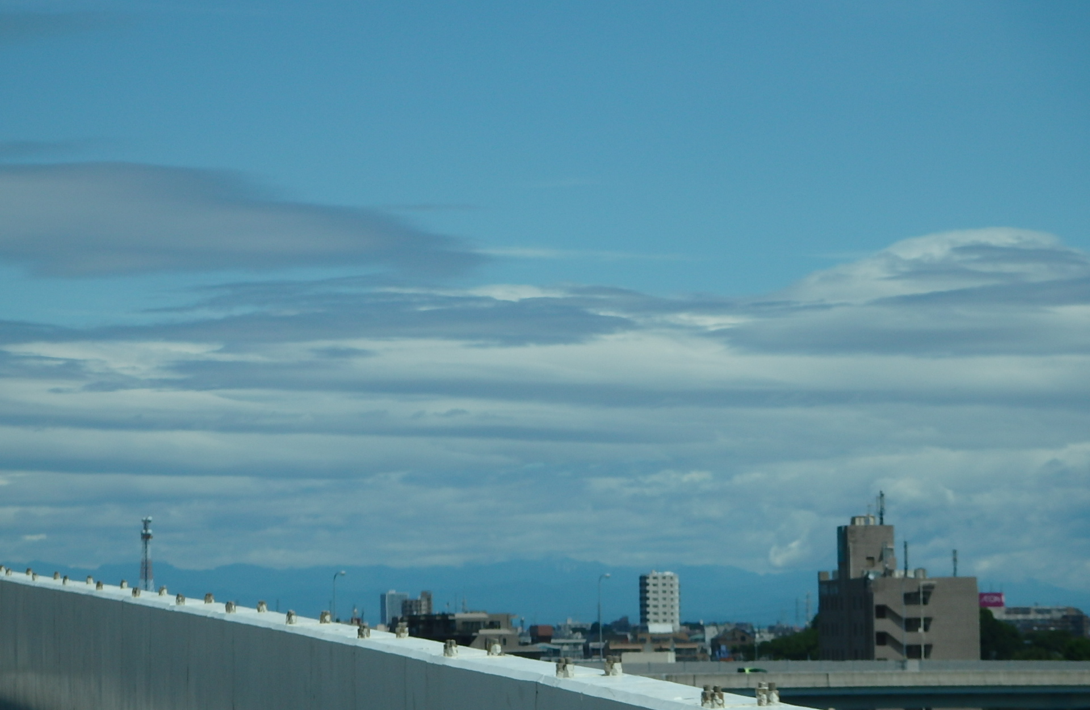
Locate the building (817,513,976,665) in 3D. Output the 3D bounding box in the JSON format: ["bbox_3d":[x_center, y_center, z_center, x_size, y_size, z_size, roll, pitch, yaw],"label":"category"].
[{"bbox_3d":[40.811,31.616,560.000,13.700,26.000,13.200,0,-3,-24],"label":"building"}]

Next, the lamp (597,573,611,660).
[{"bbox_3d":[5.980,26.632,490.000,0.400,9.200,1.900,1,-4,-40],"label":"lamp"}]

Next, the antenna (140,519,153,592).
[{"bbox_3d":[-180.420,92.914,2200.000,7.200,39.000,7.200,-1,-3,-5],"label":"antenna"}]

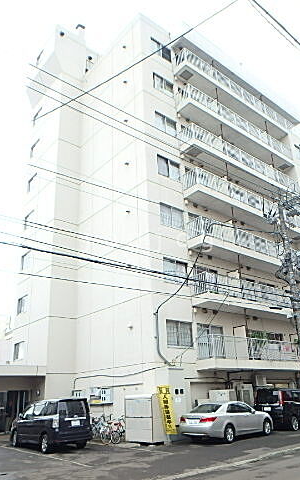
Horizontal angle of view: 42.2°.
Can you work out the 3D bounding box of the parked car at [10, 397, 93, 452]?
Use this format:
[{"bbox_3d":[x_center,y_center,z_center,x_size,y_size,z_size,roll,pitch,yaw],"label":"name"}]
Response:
[{"bbox_3d":[-4.175,7.613,16.147,1.710,1.850,4.630,15,-28,-36],"label":"parked car"}]

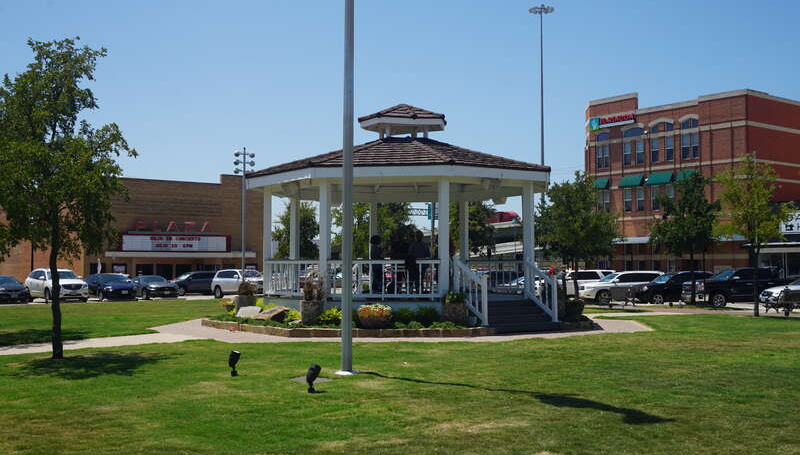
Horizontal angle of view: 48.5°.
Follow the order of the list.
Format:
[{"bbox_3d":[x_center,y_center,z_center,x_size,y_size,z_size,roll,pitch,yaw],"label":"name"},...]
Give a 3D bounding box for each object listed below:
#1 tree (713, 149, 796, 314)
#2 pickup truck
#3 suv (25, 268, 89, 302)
[{"bbox_3d":[12.584,0.266,31.513,2.750,5.780,2.750,0,-2,0],"label":"tree"},{"bbox_3d":[17.313,2.947,44.320,5.800,1.880,2.020,1,-2,-15],"label":"pickup truck"},{"bbox_3d":[-19.246,3.212,49.413,1.980,1.820,5.100,2,-3,-37],"label":"suv"}]

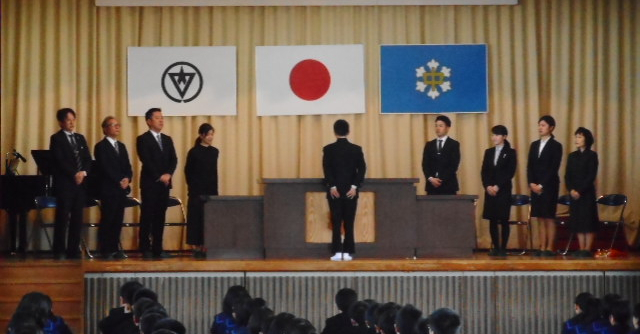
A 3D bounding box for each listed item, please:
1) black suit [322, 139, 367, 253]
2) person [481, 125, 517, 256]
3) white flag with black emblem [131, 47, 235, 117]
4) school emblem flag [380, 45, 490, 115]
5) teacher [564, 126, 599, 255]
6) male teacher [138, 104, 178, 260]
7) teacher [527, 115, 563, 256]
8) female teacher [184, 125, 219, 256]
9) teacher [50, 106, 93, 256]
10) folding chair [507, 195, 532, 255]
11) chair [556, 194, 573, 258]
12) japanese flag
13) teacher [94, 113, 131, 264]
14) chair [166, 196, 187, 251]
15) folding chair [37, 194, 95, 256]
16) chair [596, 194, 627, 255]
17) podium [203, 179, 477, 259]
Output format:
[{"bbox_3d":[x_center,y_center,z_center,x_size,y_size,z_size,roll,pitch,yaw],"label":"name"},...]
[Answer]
[{"bbox_3d":[0.287,0.345,33.100,0.500,1.369,0.280,0,0,0],"label":"black suit"},{"bbox_3d":[2.102,0.283,33.400,0.460,1.550,0.300,0,0,28],"label":"person"},{"bbox_3d":[-1.735,-1.085,35.700,1.360,0.880,0.030,0,0,0],"label":"white flag with black emblem"},{"bbox_3d":[1.447,-1.113,35.800,1.355,0.880,0.030,0,0,0],"label":"school emblem flag"},{"bbox_3d":[3.177,0.307,34.300,0.440,1.571,0.320,0,0,38],"label":"teacher"},{"bbox_3d":[-1.930,0.199,33.600,0.480,1.795,0.340,0,0,-35],"label":"male teacher"},{"bbox_3d":[2.657,0.226,33.400,0.460,1.660,0.310,0,0,30],"label":"teacher"},{"bbox_3d":[-1.389,0.280,33.300,0.450,1.580,0.310,0,0,-42],"label":"female teacher"},{"bbox_3d":[-2.949,0.200,33.500,0.480,1.792,0.340,0,0,-30],"label":"teacher"},{"bbox_3d":[2.295,0.701,33.900,0.450,0.750,0.460,0,0,14],"label":"folding chair"},{"bbox_3d":[2.967,0.719,34.900,0.460,0.759,0.480,0,0,25],"label":"chair"},{"bbox_3d":[-0.115,-1.101,36.000,1.370,0.891,0.040,0,0,0],"label":"japanese flag"},{"bbox_3d":[-2.424,0.245,33.200,0.510,1.680,0.340,0,0,-42],"label":"teacher"},{"bbox_3d":[-1.768,0.711,33.800,0.450,0.750,0.460,0,0,-25],"label":"chair"},{"bbox_3d":[-3.083,0.717,33.800,0.450,0.750,0.460,0,0,-30],"label":"folding chair"},{"bbox_3d":[3.498,0.719,34.900,0.460,0.759,0.480,0,0,27],"label":"chair"},{"bbox_3d":[0.241,0.626,34.200,3.320,0.962,0.700,0,0,0],"label":"podium"}]

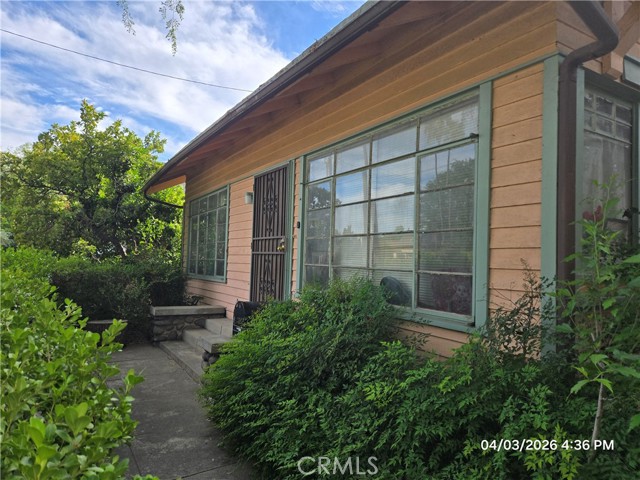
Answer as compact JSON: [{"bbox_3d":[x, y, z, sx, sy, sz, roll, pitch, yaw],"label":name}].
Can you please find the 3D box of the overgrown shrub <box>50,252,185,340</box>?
[{"bbox_3d":[-3.256,0.887,6.884,1.898,1.330,1.472,4,-4,-32],"label":"overgrown shrub"}]

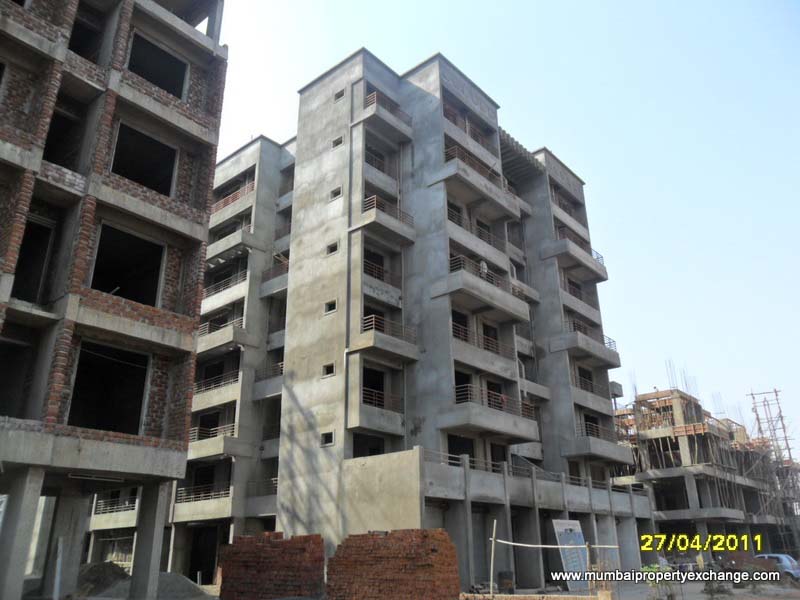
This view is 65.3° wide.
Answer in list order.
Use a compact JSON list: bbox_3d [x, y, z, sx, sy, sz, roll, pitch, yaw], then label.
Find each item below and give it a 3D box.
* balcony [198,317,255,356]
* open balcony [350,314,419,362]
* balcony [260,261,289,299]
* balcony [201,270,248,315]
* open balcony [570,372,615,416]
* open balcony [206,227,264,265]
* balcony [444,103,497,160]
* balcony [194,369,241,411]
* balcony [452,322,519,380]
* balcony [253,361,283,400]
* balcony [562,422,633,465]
[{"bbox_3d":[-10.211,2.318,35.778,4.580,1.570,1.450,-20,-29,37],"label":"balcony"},{"bbox_3d":[-0.693,1.868,27.549,1.530,1.380,2.870,-18,-28,37],"label":"open balcony"},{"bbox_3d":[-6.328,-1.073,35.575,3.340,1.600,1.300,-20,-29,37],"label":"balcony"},{"bbox_3d":[-10.064,-0.237,37.352,4.800,1.670,1.170,-18,-28,37],"label":"balcony"},{"bbox_3d":[10.852,5.707,36.660,1.110,1.606,5.139,-19,-28,37],"label":"open balcony"},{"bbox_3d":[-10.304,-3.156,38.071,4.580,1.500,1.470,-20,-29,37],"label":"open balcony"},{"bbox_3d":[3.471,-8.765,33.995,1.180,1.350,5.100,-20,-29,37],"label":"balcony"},{"bbox_3d":[-10.028,5.295,35.046,4.876,1.606,1.168,-19,-28,37],"label":"balcony"},{"bbox_3d":[3.585,2.613,28.971,1.110,1.694,5.227,-19,-28,37],"label":"balcony"},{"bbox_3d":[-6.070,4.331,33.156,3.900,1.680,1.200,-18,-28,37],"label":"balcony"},{"bbox_3d":[11.184,8.239,35.183,1.694,1.635,5.665,-19,-28,37],"label":"balcony"}]

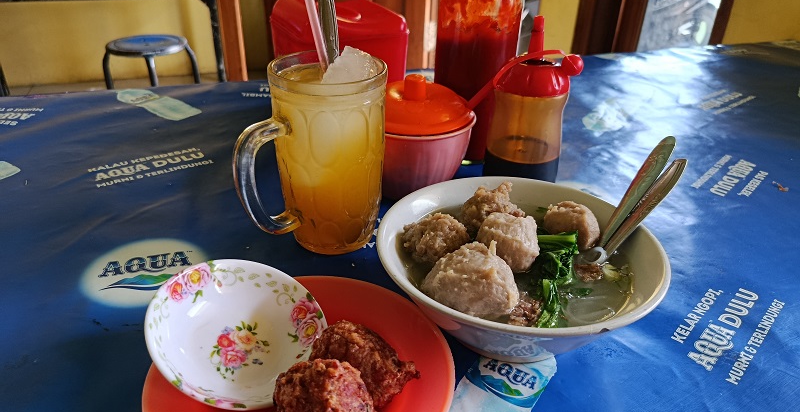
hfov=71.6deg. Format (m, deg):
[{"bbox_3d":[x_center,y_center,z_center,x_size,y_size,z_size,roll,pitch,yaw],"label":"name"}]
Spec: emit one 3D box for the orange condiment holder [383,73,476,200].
[{"bbox_3d":[0.010,-0.061,0.478,0.108,0.100,0.108,2,29,0],"label":"orange condiment holder"}]

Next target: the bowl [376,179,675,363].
[{"bbox_3d":[0.067,0.044,0.333,0.162,0.059,0.162,2,29,-1],"label":"bowl"}]

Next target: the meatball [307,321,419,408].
[{"bbox_3d":[-0.018,0.077,0.271,0.049,0.040,0.042,2,29,0],"label":"meatball"}]

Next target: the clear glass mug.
[{"bbox_3d":[-0.063,-0.032,0.389,0.119,0.129,0.083,-15,33,-29],"label":"clear glass mug"}]

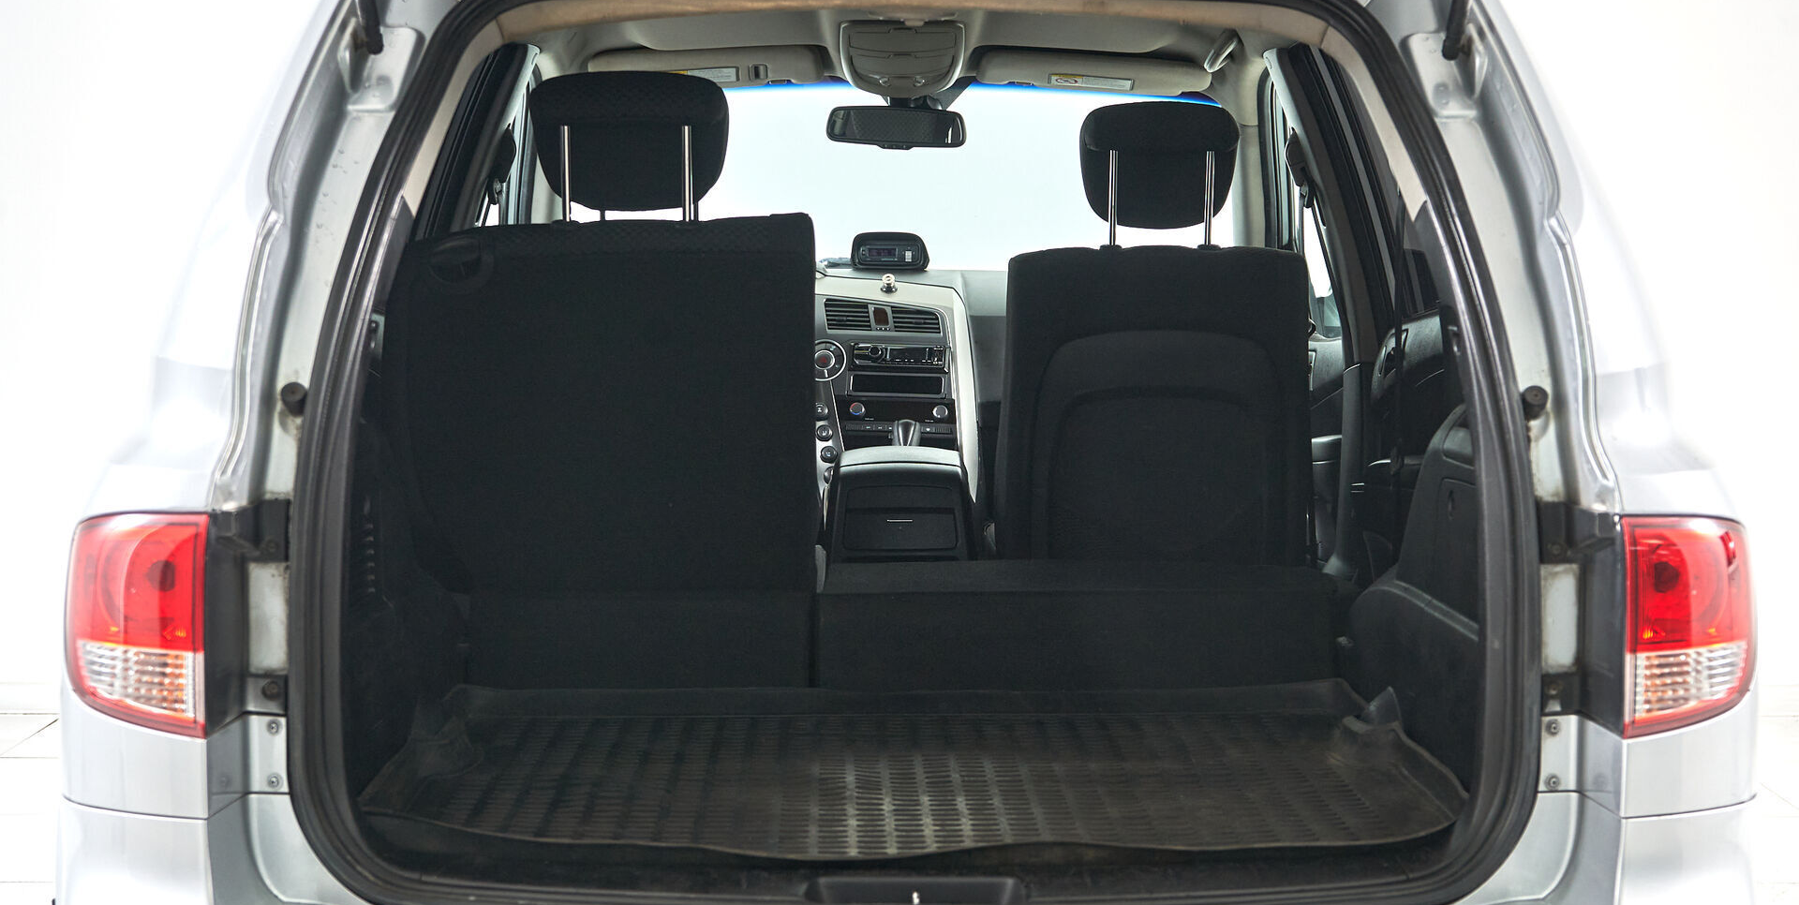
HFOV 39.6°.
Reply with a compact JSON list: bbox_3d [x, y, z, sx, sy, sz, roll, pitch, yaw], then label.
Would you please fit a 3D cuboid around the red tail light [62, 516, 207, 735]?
[{"bbox_3d":[-0.642,0.149,2.104,0.155,0.185,0.160,0,6,-1],"label":"red tail light"}]

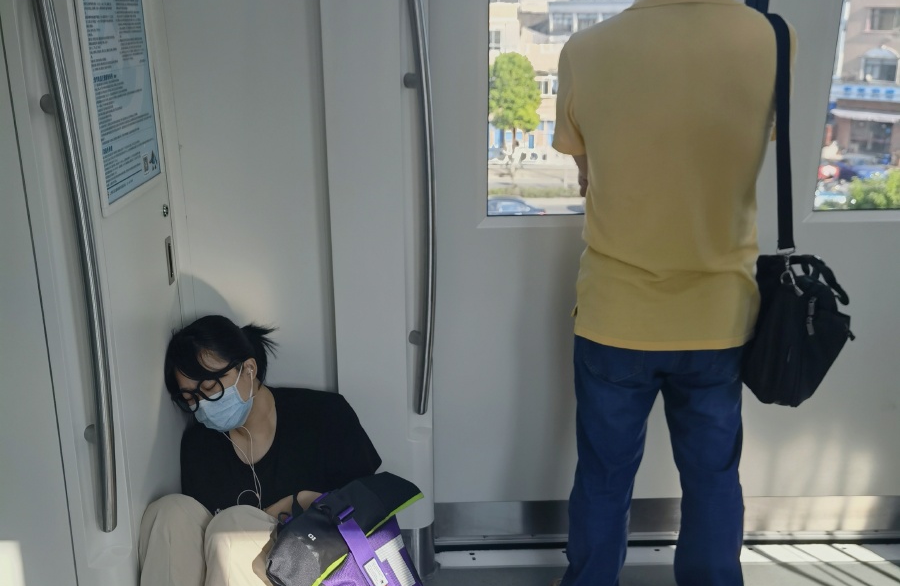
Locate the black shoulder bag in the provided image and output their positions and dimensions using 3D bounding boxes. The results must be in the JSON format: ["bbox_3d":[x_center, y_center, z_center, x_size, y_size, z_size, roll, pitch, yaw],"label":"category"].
[{"bbox_3d":[0.688,-0.182,1.843,0.180,0.715,0.340,7,19,20],"label":"black shoulder bag"}]

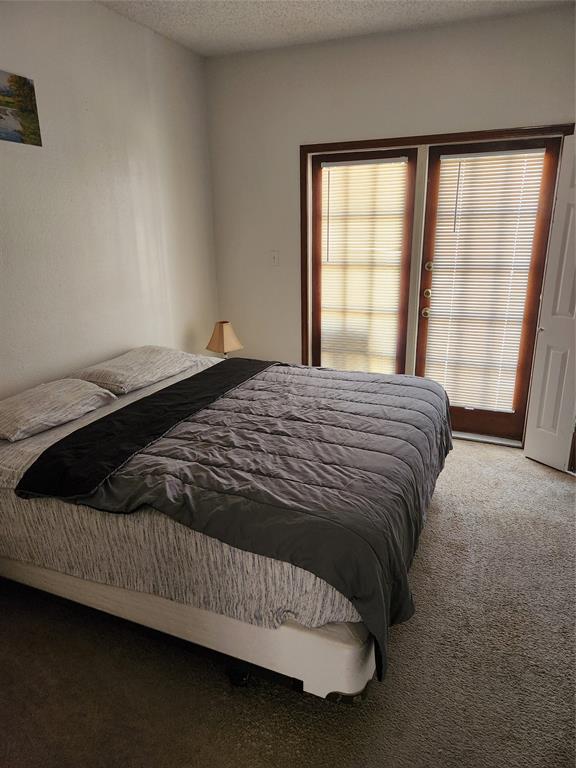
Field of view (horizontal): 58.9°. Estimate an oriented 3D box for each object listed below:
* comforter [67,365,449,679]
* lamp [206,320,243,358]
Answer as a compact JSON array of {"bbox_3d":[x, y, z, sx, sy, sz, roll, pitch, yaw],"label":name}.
[{"bbox_3d":[0.104,0.410,2.551,1.250,0.530,1.970,6,19,21],"label":"comforter"},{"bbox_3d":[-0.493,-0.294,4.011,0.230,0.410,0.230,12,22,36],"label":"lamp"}]

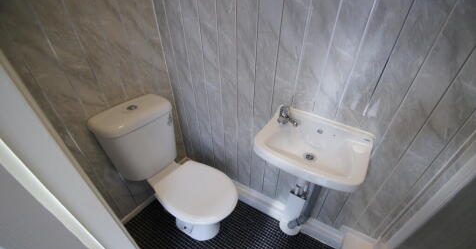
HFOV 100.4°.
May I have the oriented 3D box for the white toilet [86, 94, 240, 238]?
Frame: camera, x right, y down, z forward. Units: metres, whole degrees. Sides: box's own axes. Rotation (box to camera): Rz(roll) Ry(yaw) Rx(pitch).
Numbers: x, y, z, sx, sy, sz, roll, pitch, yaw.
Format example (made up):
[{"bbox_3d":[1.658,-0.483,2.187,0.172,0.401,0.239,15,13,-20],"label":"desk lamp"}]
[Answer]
[{"bbox_3d":[-0.325,0.332,1.130,0.680,0.785,0.370,20,40,26],"label":"white toilet"}]

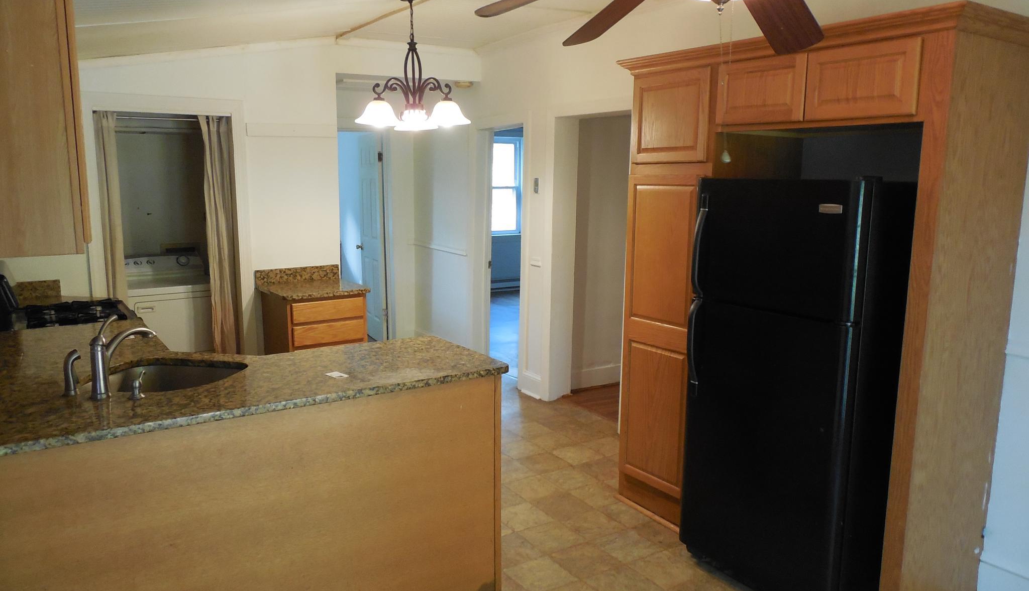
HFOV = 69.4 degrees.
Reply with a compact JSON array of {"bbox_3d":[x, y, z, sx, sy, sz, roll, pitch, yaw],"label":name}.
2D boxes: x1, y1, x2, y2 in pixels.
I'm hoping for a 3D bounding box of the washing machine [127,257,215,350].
[{"bbox_3d":[-2.449,0.274,5.170,0.690,1.050,0.690,-6,11,-32],"label":"washing machine"}]

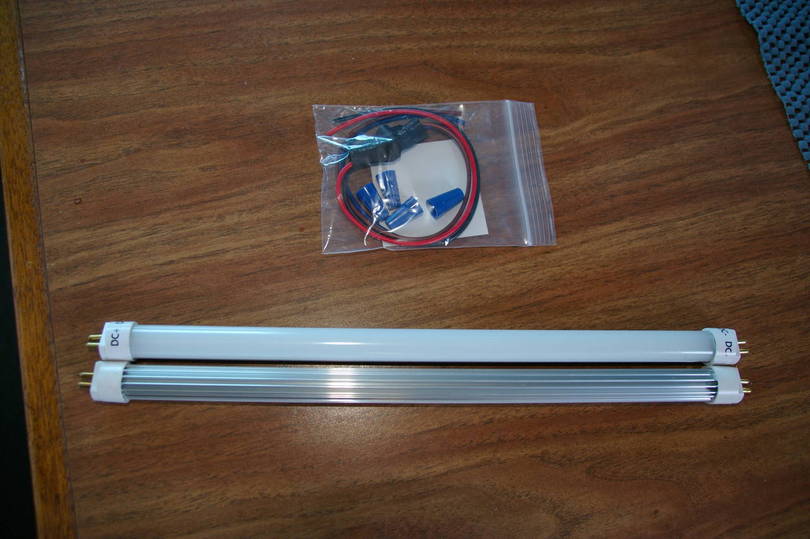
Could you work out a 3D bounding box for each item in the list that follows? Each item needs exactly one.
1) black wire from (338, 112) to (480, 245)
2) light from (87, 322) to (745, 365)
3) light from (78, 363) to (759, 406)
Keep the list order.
[{"bbox_3d":[0.000,-0.046,0.292,0.074,0.014,0.072,-2,76,-6],"label":"black wire"},{"bbox_3d":[0.013,0.034,0.271,0.298,0.017,0.017,1,76,-5],"label":"light"},{"bbox_3d":[0.012,0.050,0.267,0.301,0.017,0.017,1,76,-5],"label":"light"}]

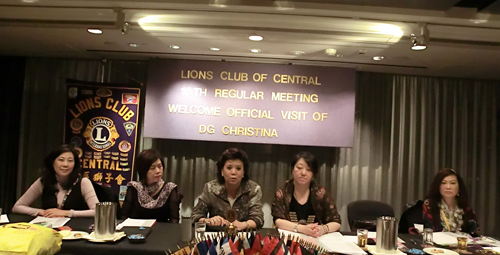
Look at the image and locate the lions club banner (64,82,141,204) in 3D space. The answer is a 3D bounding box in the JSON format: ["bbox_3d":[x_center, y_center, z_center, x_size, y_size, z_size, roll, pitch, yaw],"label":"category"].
[{"bbox_3d":[-1.669,0.216,4.075,0.820,1.420,0.040,3,-3,-4],"label":"lions club banner"}]

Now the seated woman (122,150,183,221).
[{"bbox_3d":[-0.734,0.769,2.678,0.450,1.205,0.700,3,-3,-9],"label":"seated woman"}]

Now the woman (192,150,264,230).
[{"bbox_3d":[-0.165,0.769,2.497,0.500,1.240,0.720,3,-3,-1],"label":"woman"}]

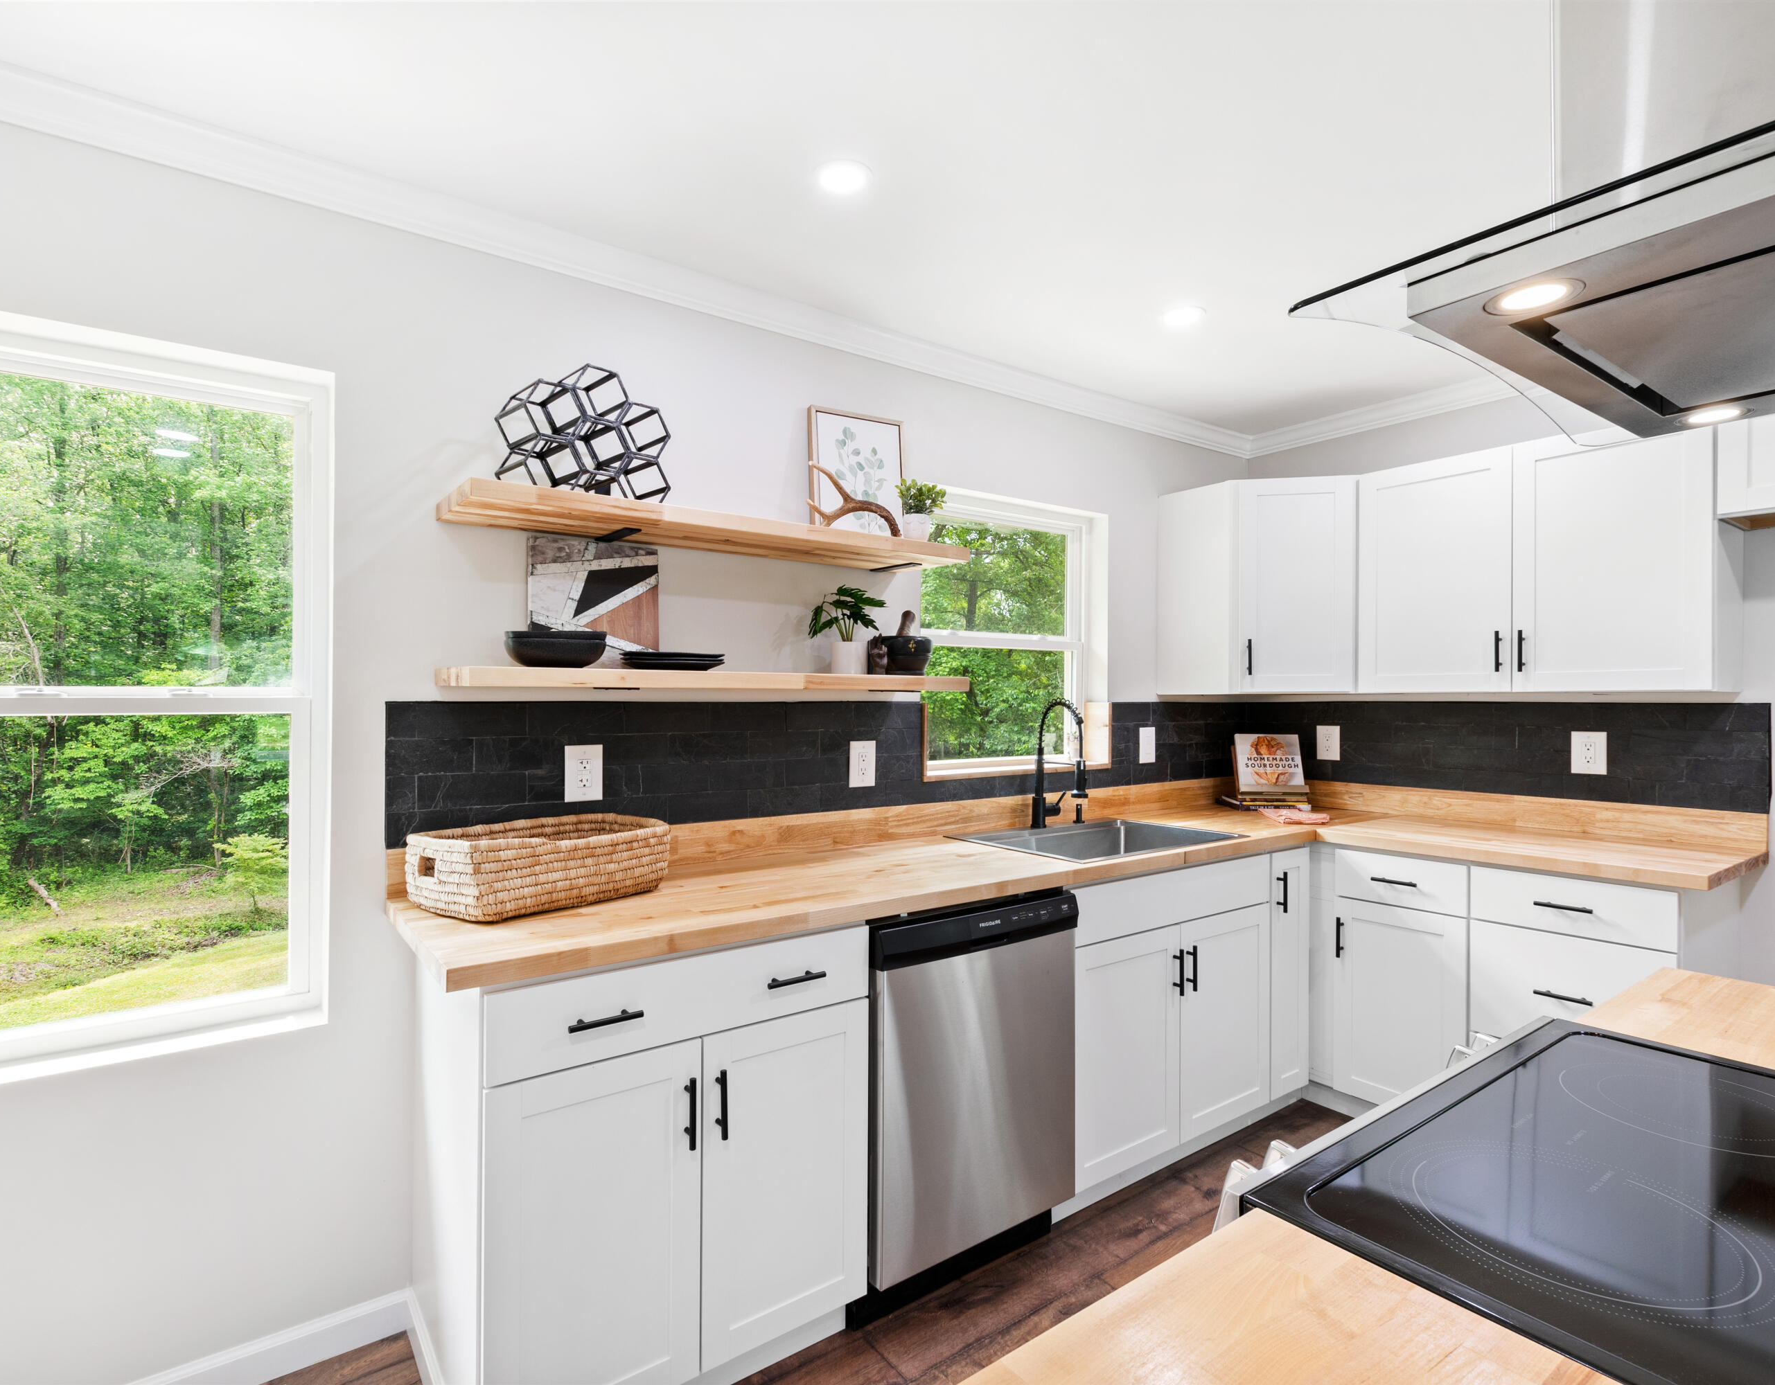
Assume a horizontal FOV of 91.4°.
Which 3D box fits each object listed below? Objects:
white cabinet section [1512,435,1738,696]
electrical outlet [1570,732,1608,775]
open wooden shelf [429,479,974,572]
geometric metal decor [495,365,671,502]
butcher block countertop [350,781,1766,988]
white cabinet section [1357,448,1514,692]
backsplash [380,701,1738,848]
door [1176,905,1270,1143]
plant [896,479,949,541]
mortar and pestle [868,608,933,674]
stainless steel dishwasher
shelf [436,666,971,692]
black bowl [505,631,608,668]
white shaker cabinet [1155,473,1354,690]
[{"bbox_3d":[2.173,-0.381,2.567,0.300,0.762,0.459,0,-1,-35],"label":"white cabinet section"},{"bbox_3d":[2.214,0.194,2.731,0.010,0.136,0.091,1,-1,-36],"label":"electrical outlet"},{"bbox_3d":[-0.380,-0.384,2.131,1.250,0.037,0.315,1,-1,-36],"label":"open wooden shelf"},{"bbox_3d":[-0.668,-0.547,1.908,0.310,0.293,0.170,1,-1,-42],"label":"geometric metal decor"},{"bbox_3d":[0.703,0.400,2.118,3.184,0.134,1.588,1,-1,-36],"label":"butcher block countertop"},{"bbox_3d":[1.905,-0.378,2.943,0.300,0.762,0.464,0,-1,-35],"label":"white cabinet section"},{"bbox_3d":[0.710,0.182,2.136,3.225,0.312,1.584,1,-1,-36],"label":"backsplash"},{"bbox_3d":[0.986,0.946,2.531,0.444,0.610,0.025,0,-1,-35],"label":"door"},{"bbox_3d":[0.092,-0.492,2.405,0.148,0.198,0.148,0,-1,0],"label":"plant"},{"bbox_3d":[0.038,-0.132,2.415,0.178,0.190,0.178,0,-1,0],"label":"mortar and pestle"},{"bbox_3d":[0.053,0.927,2.194,0.600,0.873,0.610,1,-1,-36],"label":"stainless steel dishwasher"},{"bbox_3d":[-0.378,-0.024,2.117,1.243,0.037,0.336,1,-1,-36],"label":"shelf"},{"bbox_3d":[-0.711,-0.088,1.857,0.220,0.084,0.220,0,-1,0],"label":"black bowl"},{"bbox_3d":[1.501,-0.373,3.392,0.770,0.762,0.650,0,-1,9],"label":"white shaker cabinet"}]

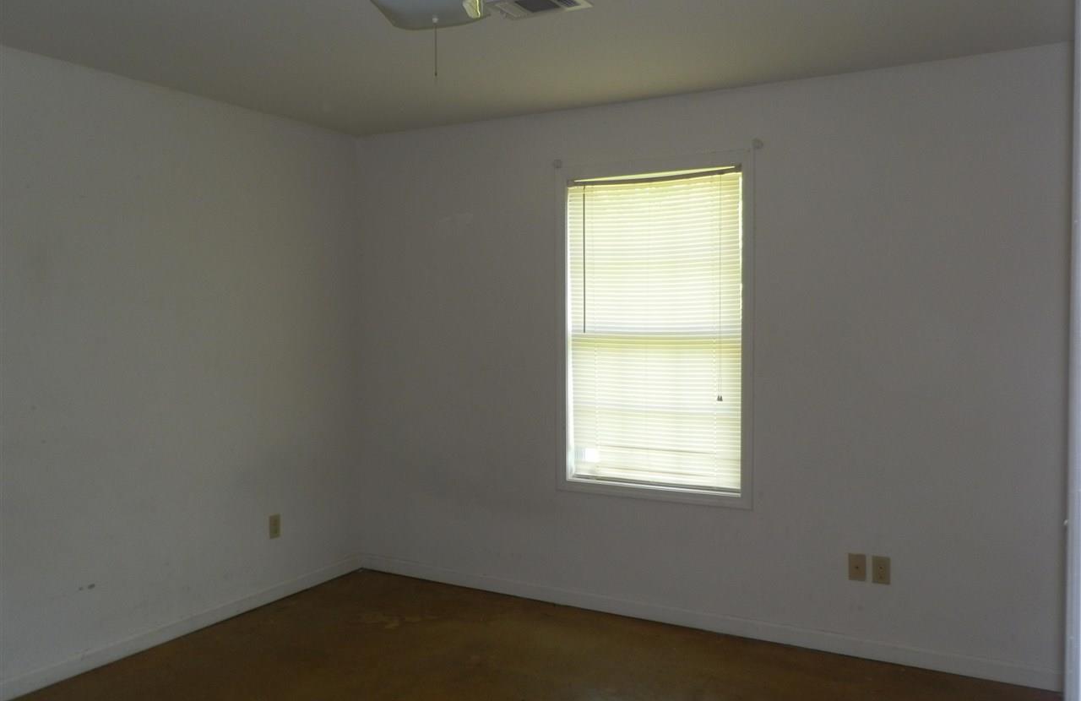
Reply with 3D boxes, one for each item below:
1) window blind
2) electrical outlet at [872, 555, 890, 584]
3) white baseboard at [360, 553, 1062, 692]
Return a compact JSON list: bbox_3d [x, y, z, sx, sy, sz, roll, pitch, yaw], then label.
[{"bbox_3d":[0.526,-0.091,4.117,0.866,1.460,0.050,1,2,29],"label":"window blind"},{"bbox_3d":[1.410,0.911,3.619,0.073,0.114,0.010,1,2,29],"label":"electrical outlet"},{"bbox_3d":[0.478,1.232,4.157,3.450,0.083,0.015,1,2,29],"label":"white baseboard"}]

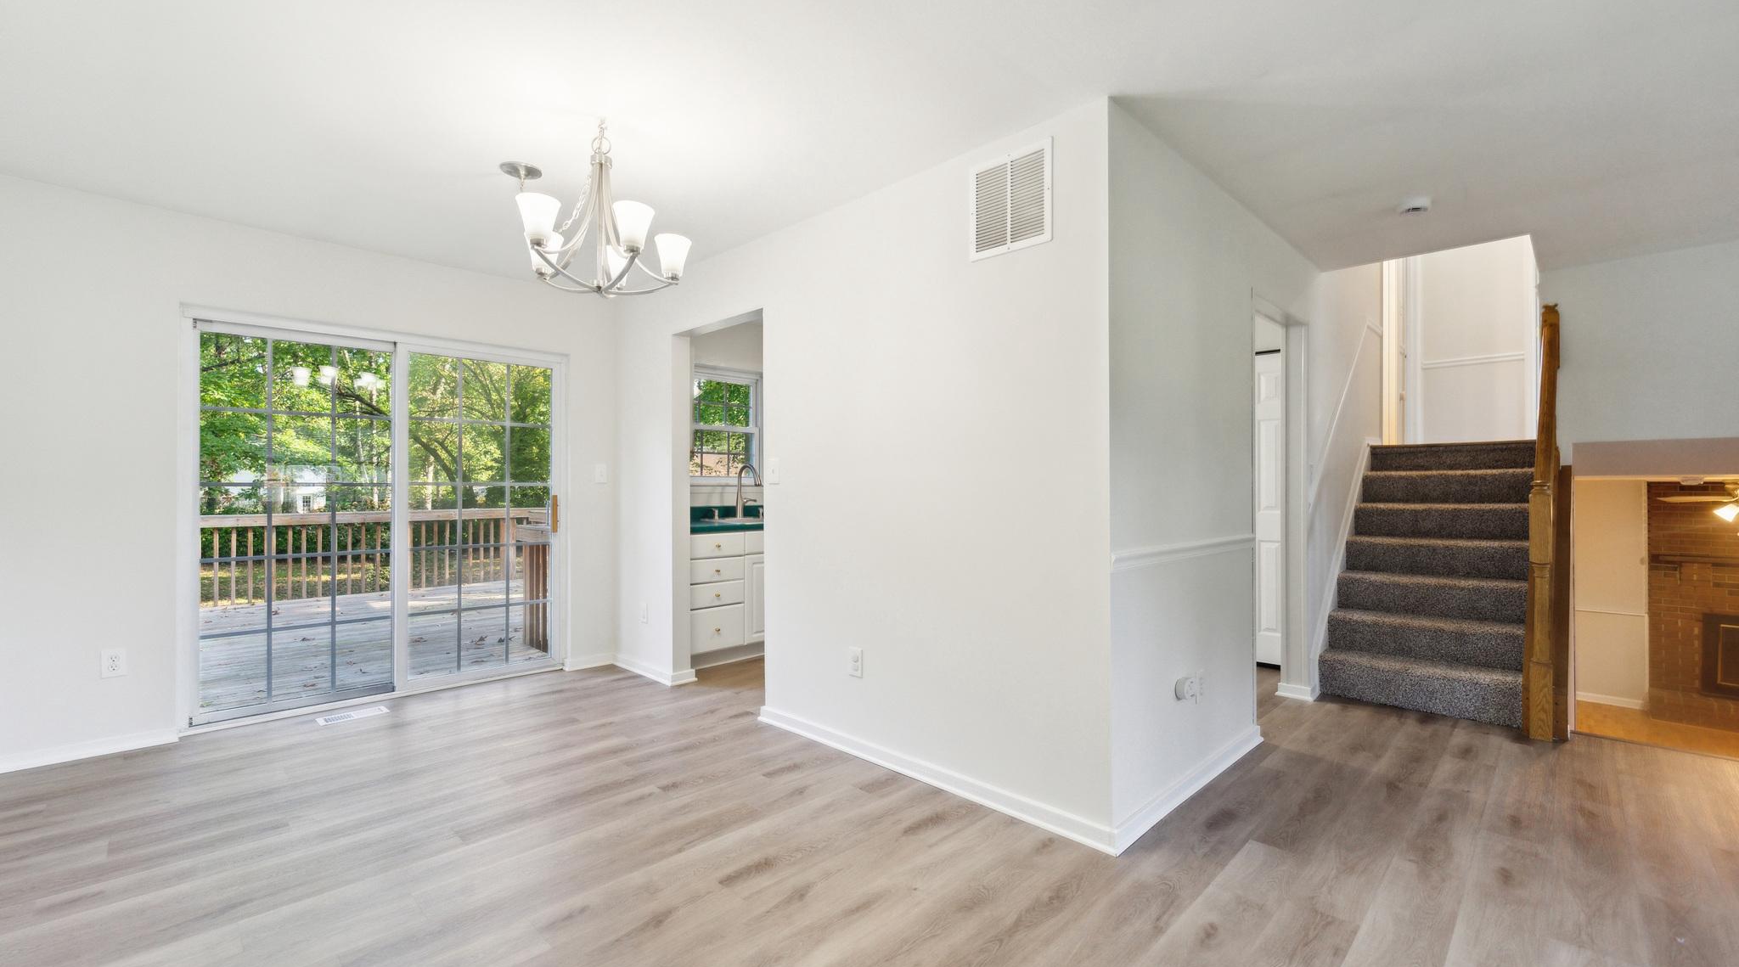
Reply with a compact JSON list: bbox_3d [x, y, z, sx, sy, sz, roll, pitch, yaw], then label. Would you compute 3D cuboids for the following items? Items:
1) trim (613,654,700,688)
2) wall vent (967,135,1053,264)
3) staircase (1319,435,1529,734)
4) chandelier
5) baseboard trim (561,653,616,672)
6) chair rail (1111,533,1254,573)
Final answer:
[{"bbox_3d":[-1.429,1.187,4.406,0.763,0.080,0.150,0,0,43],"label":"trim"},{"bbox_3d":[0.517,-1.026,2.476,0.345,0.360,0.020,0,0,43],"label":"wall vent"},{"bbox_3d":[3.418,0.466,4.109,1.460,1.490,0.890,0,0,-44],"label":"staircase"},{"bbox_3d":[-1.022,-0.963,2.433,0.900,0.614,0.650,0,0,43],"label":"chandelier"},{"bbox_3d":[-1.874,1.189,4.525,0.290,0.080,0.020,0,0,-43],"label":"baseboard trim"},{"bbox_3d":[1.283,0.261,2.660,1.374,0.058,0.025,0,0,-43],"label":"chair rail"}]

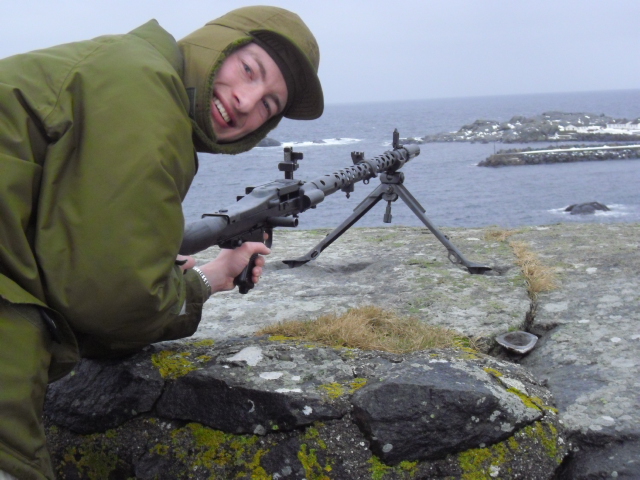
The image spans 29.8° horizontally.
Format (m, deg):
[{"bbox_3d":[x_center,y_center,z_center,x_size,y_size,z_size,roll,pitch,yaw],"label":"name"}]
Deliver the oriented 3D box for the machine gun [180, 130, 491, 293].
[{"bbox_3d":[-0.020,-0.030,2.802,0.580,0.380,1.210,1,13,28],"label":"machine gun"}]

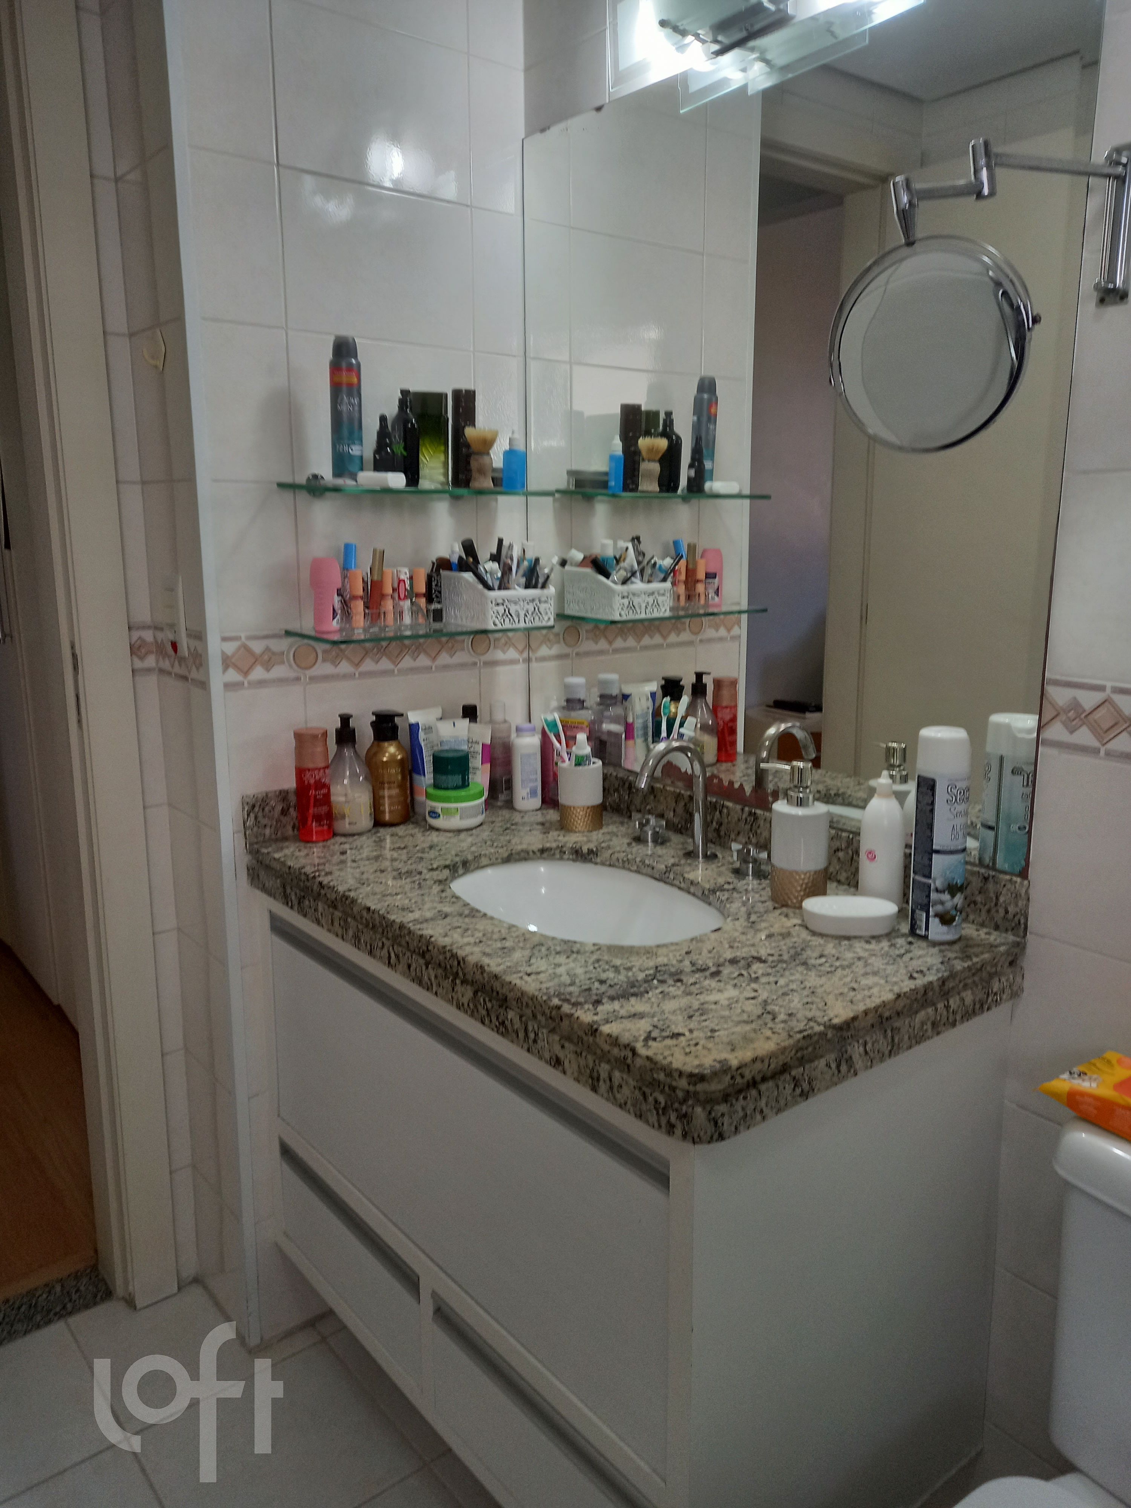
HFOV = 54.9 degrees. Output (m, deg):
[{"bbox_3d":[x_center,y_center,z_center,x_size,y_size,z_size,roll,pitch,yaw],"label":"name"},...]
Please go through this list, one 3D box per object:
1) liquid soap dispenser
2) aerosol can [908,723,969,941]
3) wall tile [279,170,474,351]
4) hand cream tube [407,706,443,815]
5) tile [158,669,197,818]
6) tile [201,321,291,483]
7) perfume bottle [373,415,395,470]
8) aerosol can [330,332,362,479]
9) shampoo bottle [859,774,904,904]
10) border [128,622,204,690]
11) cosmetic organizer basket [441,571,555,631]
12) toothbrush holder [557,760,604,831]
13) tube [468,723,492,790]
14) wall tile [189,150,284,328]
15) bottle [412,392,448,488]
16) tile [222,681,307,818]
[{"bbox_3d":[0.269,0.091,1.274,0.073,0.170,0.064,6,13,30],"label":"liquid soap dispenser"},{"bbox_3d":[0.402,0.084,1.167,0.053,0.226,0.053,0,12,0],"label":"aerosol can"},{"bbox_3d":[-0.261,-0.692,1.544,0.304,0.203,0.010,-9,15,-38],"label":"wall tile"},{"bbox_3d":[-0.212,0.013,1.677,0.047,0.165,0.070,10,16,42],"label":"hand cream tube"},{"bbox_3d":[-0.567,-0.013,1.609,0.010,0.204,0.131,-9,14,-38],"label":"tile"},{"bbox_3d":[-0.425,-0.470,1.464,0.116,0.204,0.010,-9,14,-38],"label":"tile"},{"bbox_3d":[-0.248,-0.416,1.496,0.030,0.096,0.030,-2,11,-9],"label":"perfume bottle"},{"bbox_3d":[-0.297,-0.464,1.478,0.043,0.193,0.043,0,12,0],"label":"aerosol can"},{"bbox_3d":[0.364,0.098,1.249,0.049,0.166,0.049,-10,15,-40],"label":"shampoo bottle"},{"bbox_3d":[-0.565,-0.141,1.546,0.042,0.074,0.202,-9,14,-38],"label":"border"},{"bbox_3d":[-0.102,-0.235,1.648,0.119,0.080,0.126,-9,14,-38],"label":"cosmetic organizer basket"},{"bbox_3d":[0.023,0.061,1.615,0.065,0.097,0.065,0,11,1],"label":"toothbrush holder"},{"bbox_3d":[-0.138,0.025,1.684,0.054,0.138,0.036,0,12,3],"label":"tube"},{"bbox_3d":[-0.425,-0.664,1.413,0.119,0.203,0.010,-9,15,-38],"label":"wall tile"},{"bbox_3d":[-0.193,-0.452,1.571,0.052,0.133,0.034,-2,12,-11],"label":"bottle"},{"bbox_3d":[-0.423,0.004,1.550,0.119,0.202,0.010,-9,15,-38],"label":"tile"}]

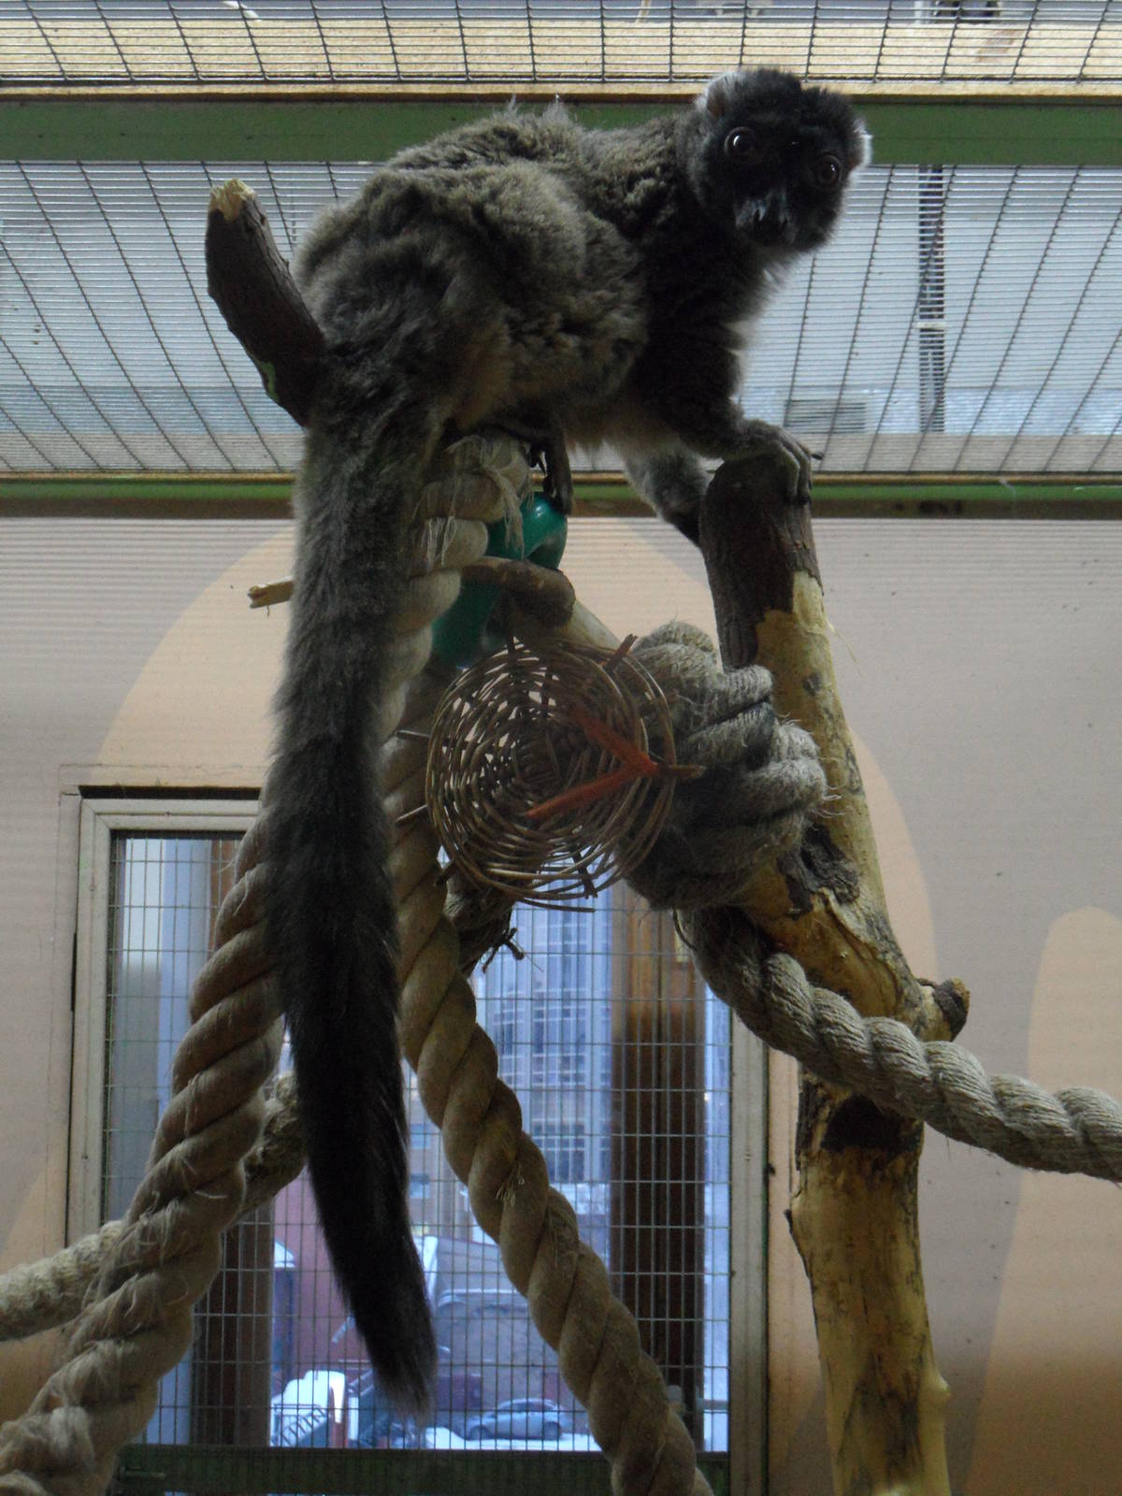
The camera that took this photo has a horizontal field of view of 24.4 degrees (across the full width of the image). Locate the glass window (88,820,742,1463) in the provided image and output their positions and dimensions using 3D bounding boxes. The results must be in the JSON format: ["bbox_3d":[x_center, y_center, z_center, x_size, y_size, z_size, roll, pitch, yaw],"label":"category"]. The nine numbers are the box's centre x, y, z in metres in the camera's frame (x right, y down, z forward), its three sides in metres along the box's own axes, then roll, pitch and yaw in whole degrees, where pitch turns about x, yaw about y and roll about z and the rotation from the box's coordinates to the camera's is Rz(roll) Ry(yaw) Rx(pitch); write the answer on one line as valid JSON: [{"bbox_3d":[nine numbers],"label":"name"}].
[{"bbox_3d":[-0.153,0.425,2.850,0.699,0.683,0.060,0,-8,2],"label":"glass window"}]

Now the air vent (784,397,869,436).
[{"bbox_3d":[0.471,-0.589,4.607,0.151,0.068,0.030,0,-7,1],"label":"air vent"}]

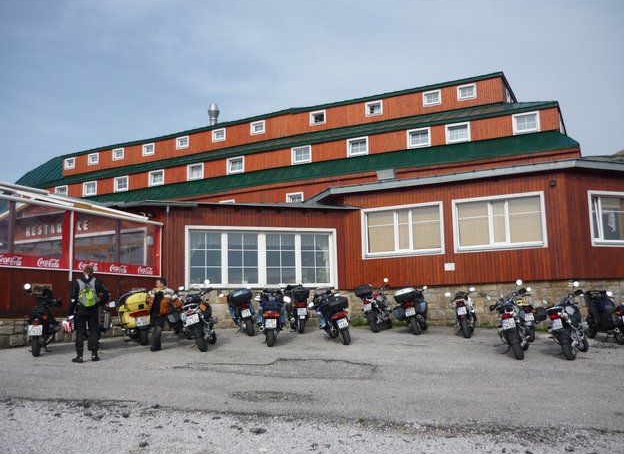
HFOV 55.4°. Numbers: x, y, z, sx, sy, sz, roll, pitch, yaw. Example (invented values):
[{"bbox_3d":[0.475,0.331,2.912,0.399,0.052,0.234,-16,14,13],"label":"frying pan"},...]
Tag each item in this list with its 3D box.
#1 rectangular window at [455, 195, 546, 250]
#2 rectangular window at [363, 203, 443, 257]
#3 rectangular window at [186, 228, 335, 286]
[{"bbox_3d":[5.543,-0.119,17.733,2.661,1.613,0.140,-5,-9,26],"label":"rectangular window"},{"bbox_3d":[2.866,0.137,19.026,2.713,1.619,0.140,-5,-9,26],"label":"rectangular window"},{"bbox_3d":[-1.528,0.991,18.922,4.922,1.962,0.140,1,-9,-18],"label":"rectangular window"}]

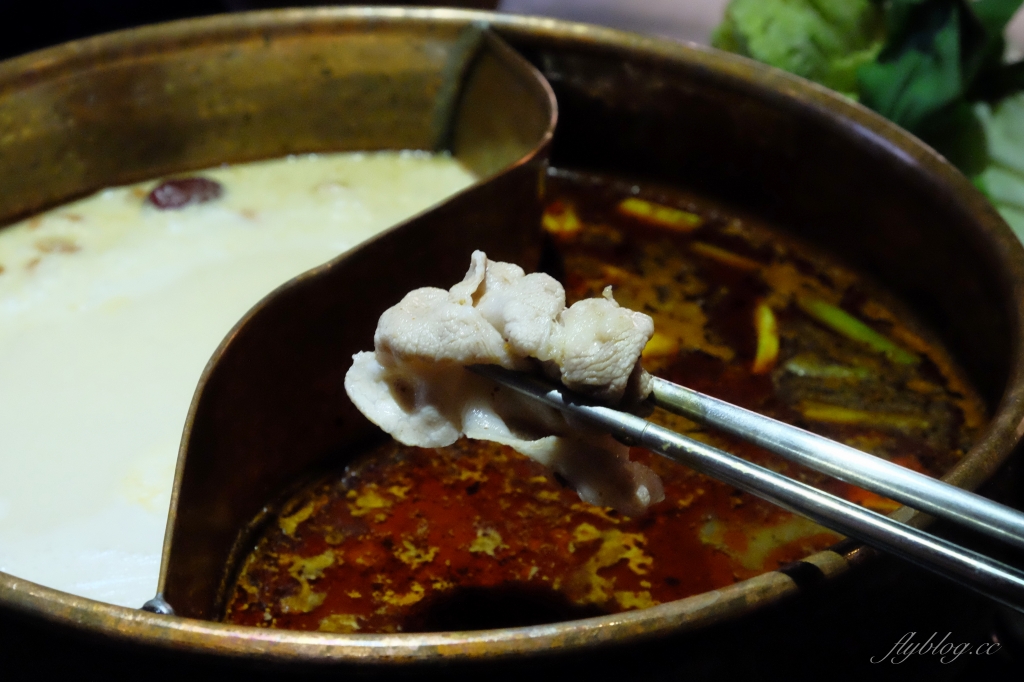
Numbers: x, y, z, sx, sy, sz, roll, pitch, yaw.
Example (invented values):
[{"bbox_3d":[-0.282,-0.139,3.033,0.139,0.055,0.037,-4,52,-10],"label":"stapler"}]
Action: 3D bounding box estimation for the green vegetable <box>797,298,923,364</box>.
[{"bbox_3d":[0.115,-0.003,0.466,0.007,0.006,0.046,-25,42,-38],"label":"green vegetable"}]

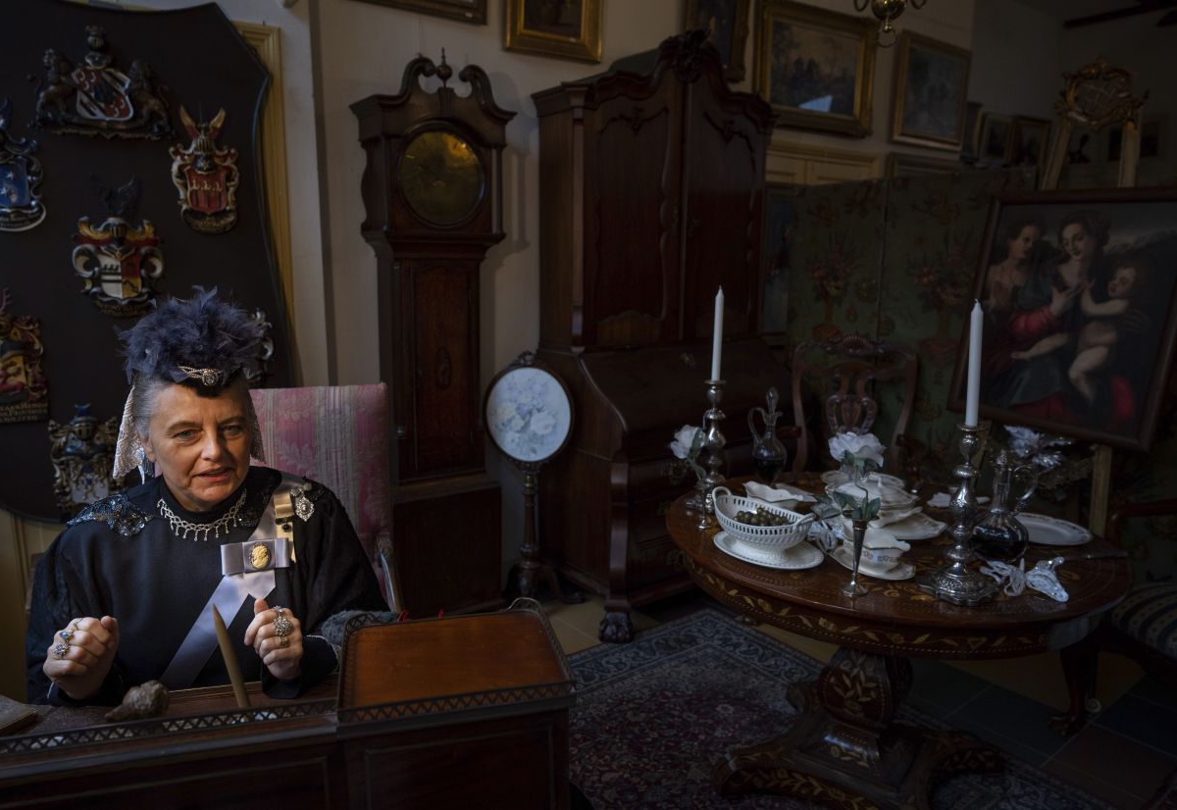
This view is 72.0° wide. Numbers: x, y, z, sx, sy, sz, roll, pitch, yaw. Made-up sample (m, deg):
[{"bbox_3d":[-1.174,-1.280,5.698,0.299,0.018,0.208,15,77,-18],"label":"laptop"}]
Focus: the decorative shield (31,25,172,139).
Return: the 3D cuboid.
[{"bbox_3d":[-1.568,-1.041,2.611,0.379,0.348,0.070,-7,13,-31],"label":"decorative shield"}]

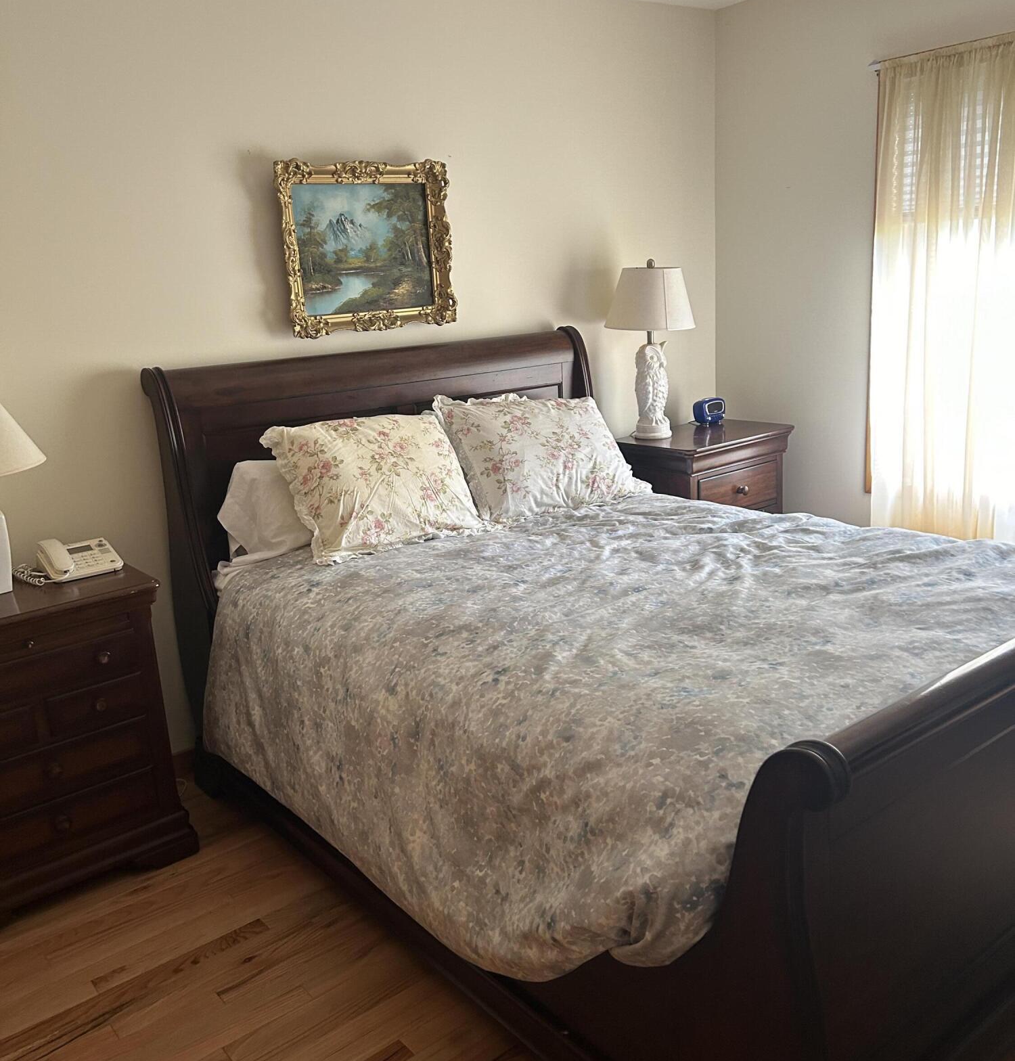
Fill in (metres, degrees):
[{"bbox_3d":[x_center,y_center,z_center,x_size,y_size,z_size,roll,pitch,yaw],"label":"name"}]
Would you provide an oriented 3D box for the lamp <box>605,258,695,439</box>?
[{"bbox_3d":[0.567,-0.702,3.967,0.355,0.685,0.355,-14,18,-36],"label":"lamp"}]

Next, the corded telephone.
[{"bbox_3d":[-1.127,0.066,2.645,0.200,0.092,0.170,-14,18,-36],"label":"corded telephone"}]

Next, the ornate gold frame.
[{"bbox_3d":[-0.430,-0.913,3.272,0.615,0.515,0.065,-14,18,-36],"label":"ornate gold frame"}]

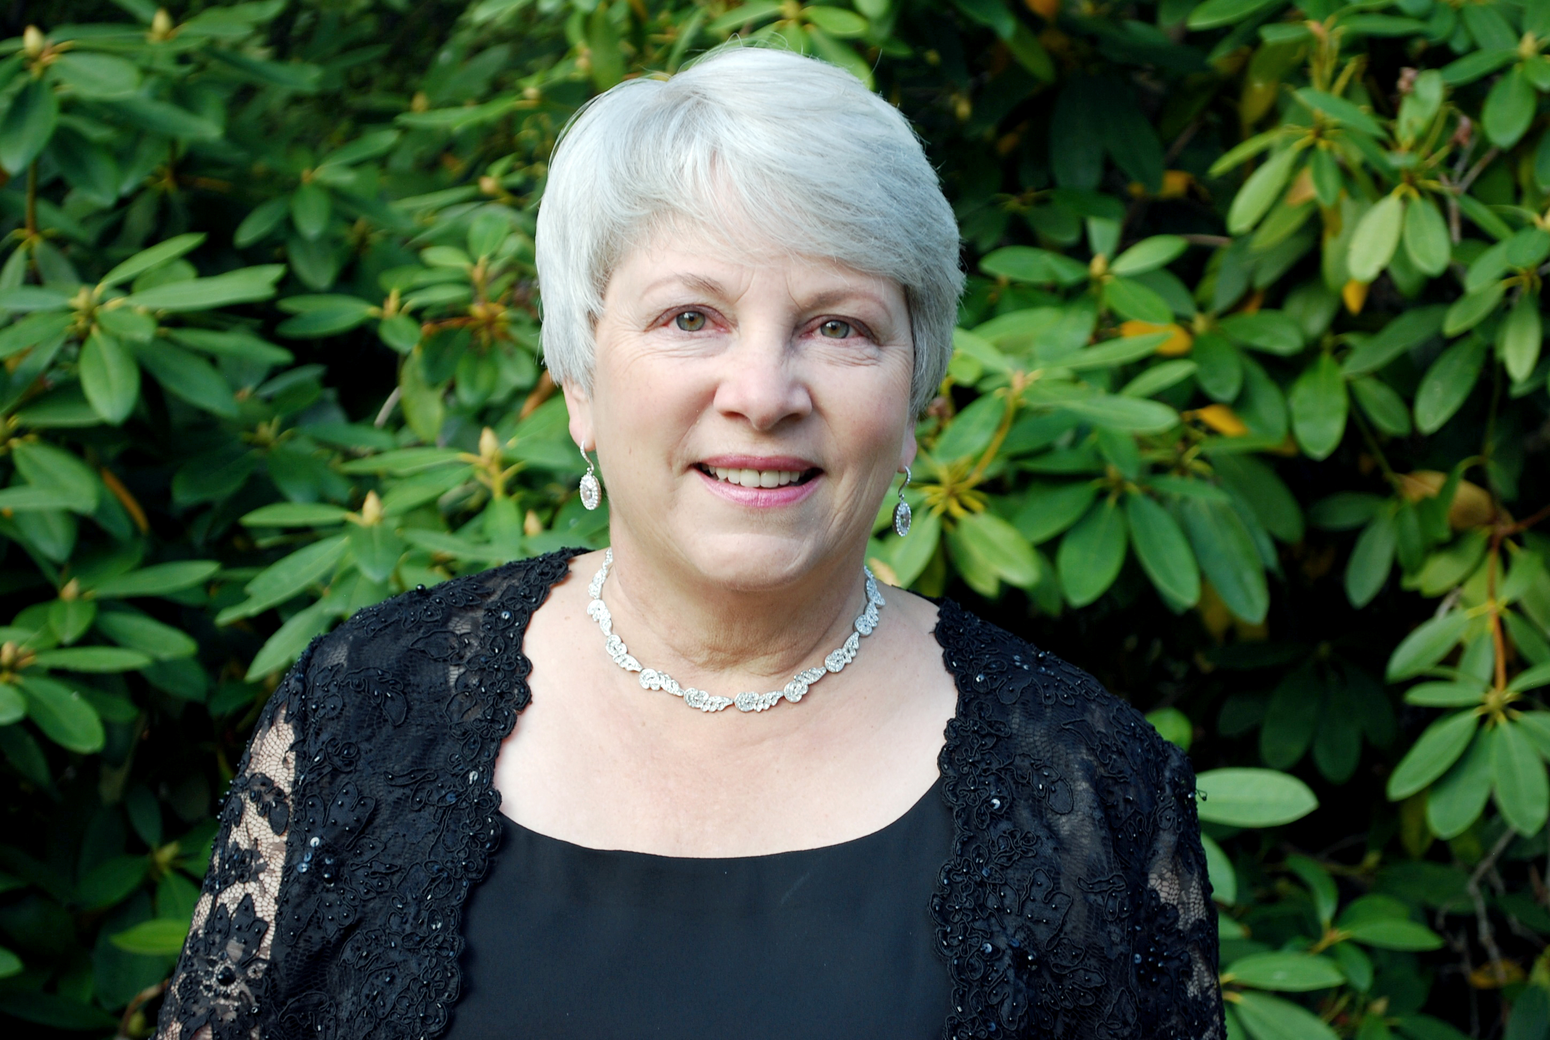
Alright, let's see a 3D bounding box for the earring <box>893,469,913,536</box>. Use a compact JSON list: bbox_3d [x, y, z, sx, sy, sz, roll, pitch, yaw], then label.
[{"bbox_3d":[0.057,-0.008,1.435,0.008,0.032,0.010,1,0,44],"label":"earring"}]

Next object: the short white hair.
[{"bbox_3d":[-0.012,-0.120,1.445,0.190,0.185,0.215,3,-3,-6],"label":"short white hair"}]

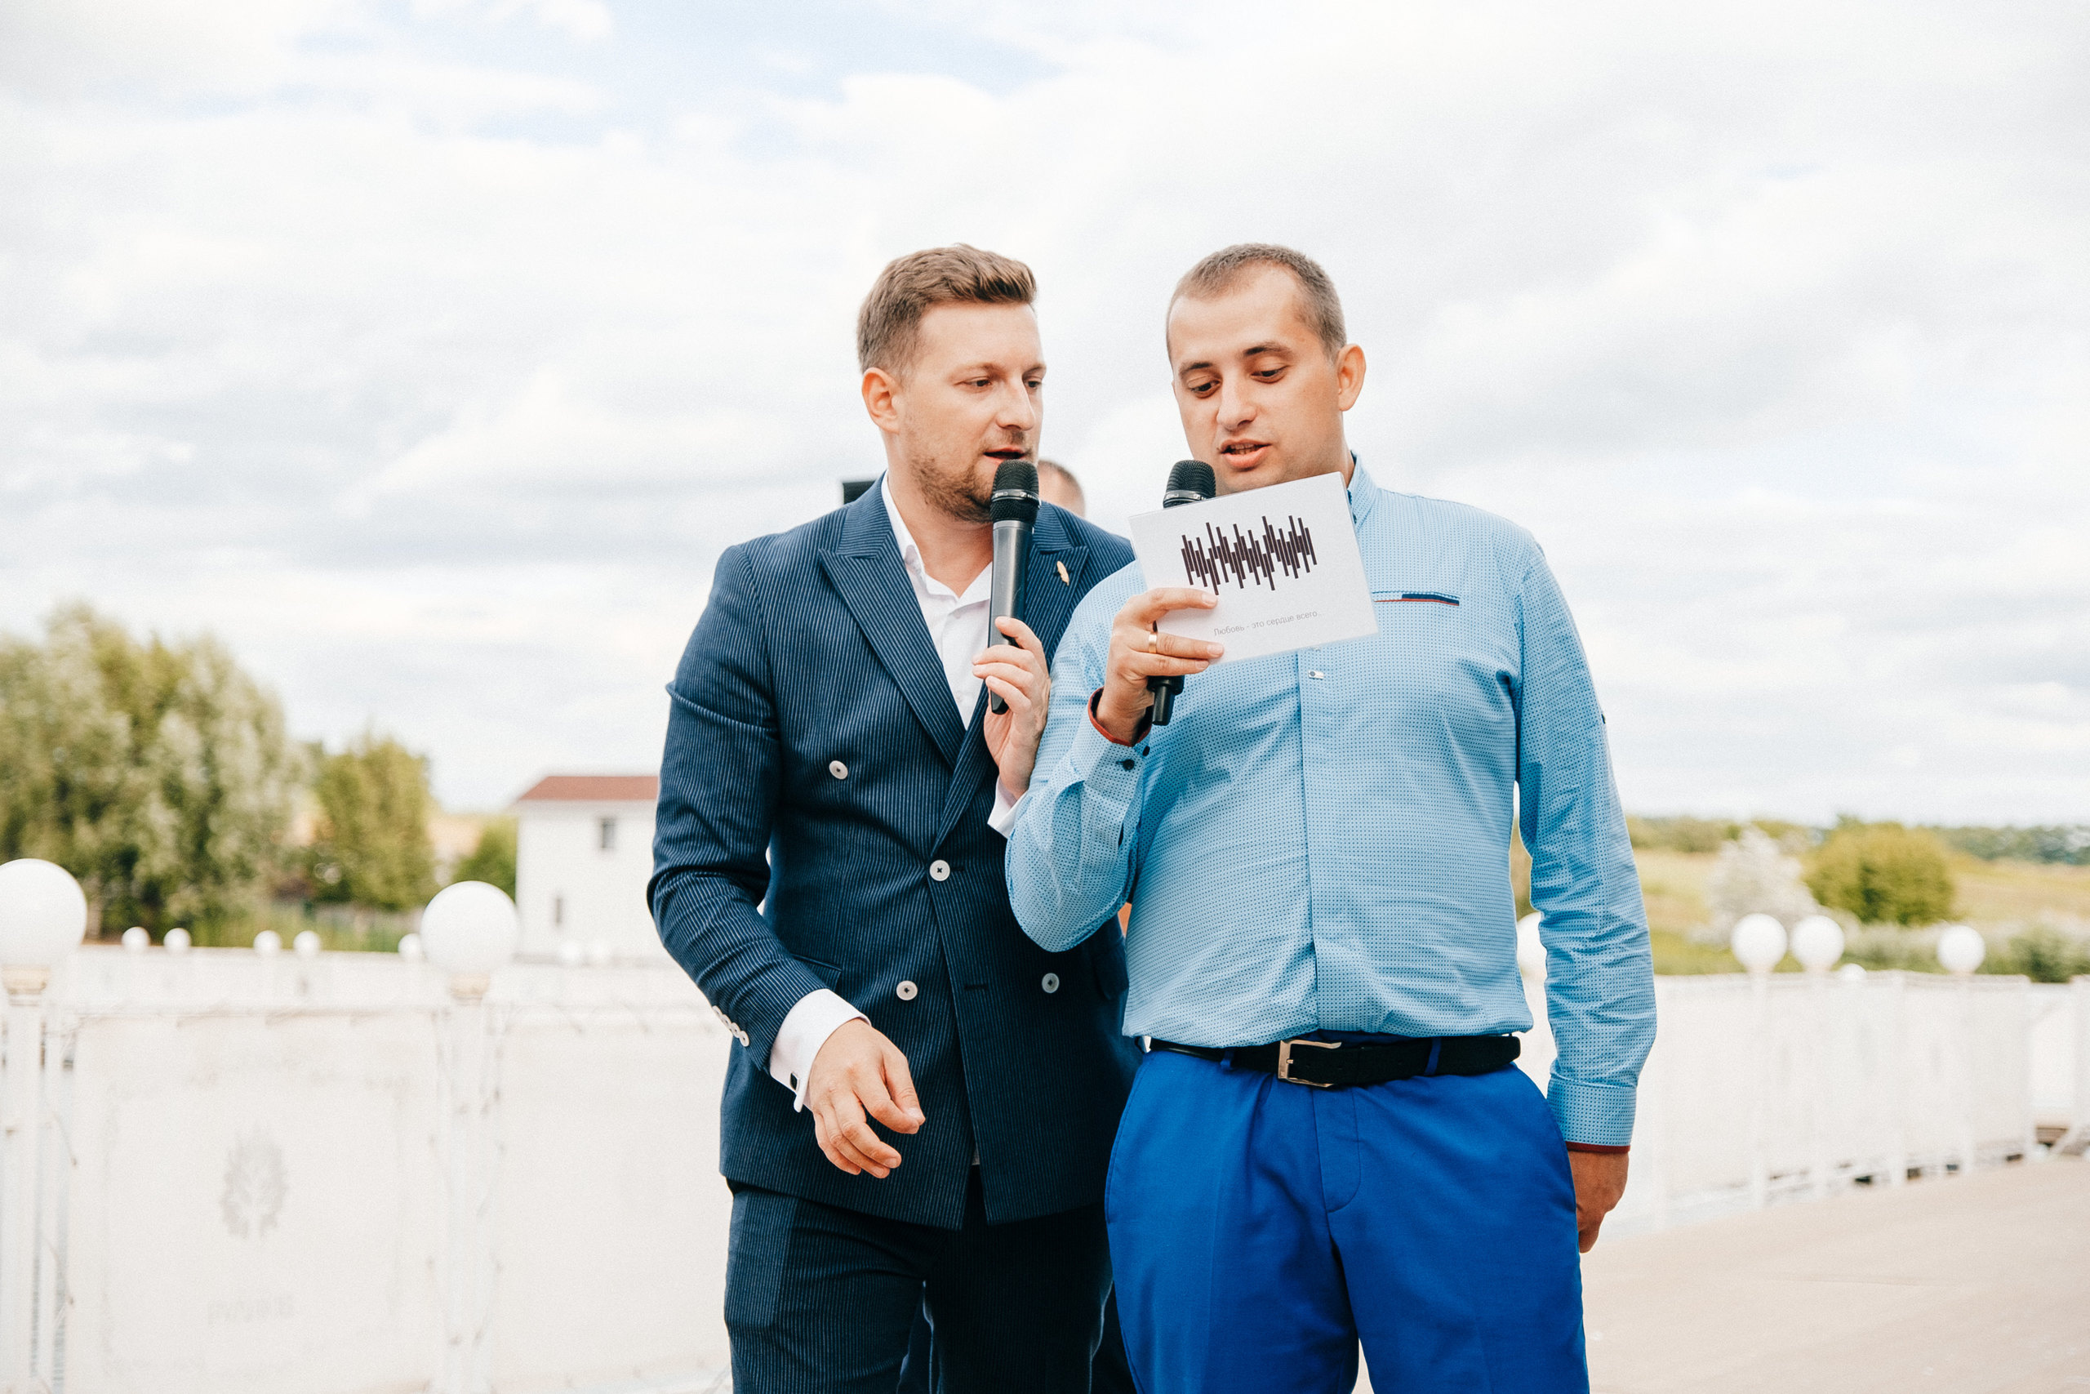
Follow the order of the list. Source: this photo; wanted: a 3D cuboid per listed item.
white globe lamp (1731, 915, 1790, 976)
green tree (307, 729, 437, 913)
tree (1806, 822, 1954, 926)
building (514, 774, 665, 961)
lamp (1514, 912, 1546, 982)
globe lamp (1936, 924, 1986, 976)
[{"bbox_3d":[3.203,1.102,19.000,0.250,0.265,0.250,1,-4,0],"label":"white globe lamp"},{"bbox_3d":[-22.990,4.326,145.000,4.600,6.200,4.600,1,-4,-9],"label":"green tree"},{"bbox_3d":[30.547,6.505,155.000,5.400,4.000,5.200,0,-4,11],"label":"tree"},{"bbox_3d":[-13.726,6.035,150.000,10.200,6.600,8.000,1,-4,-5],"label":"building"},{"bbox_3d":[2.085,1.040,17.800,0.270,0.285,0.270,0,-4,7],"label":"lamp"},{"bbox_3d":[5.123,1.417,23.700,0.270,0.280,0.270,0,-4,12],"label":"globe lamp"}]

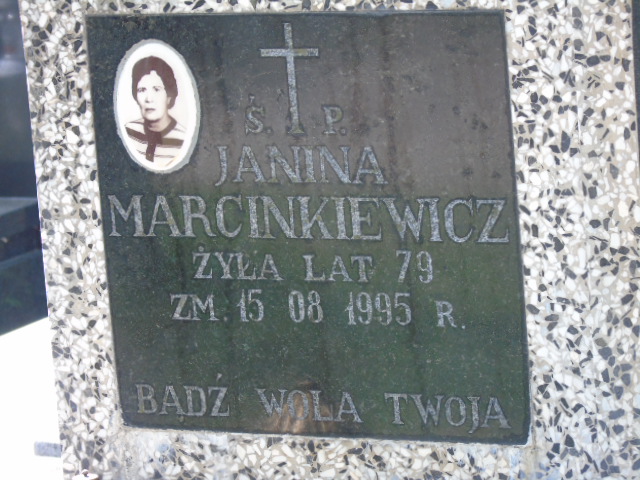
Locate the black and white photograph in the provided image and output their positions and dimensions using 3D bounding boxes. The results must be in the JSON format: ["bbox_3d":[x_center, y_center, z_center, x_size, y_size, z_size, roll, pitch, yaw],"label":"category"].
[{"bbox_3d":[-0.147,-0.118,3.489,0.087,0.121,0.010,1,12,26],"label":"black and white photograph"}]

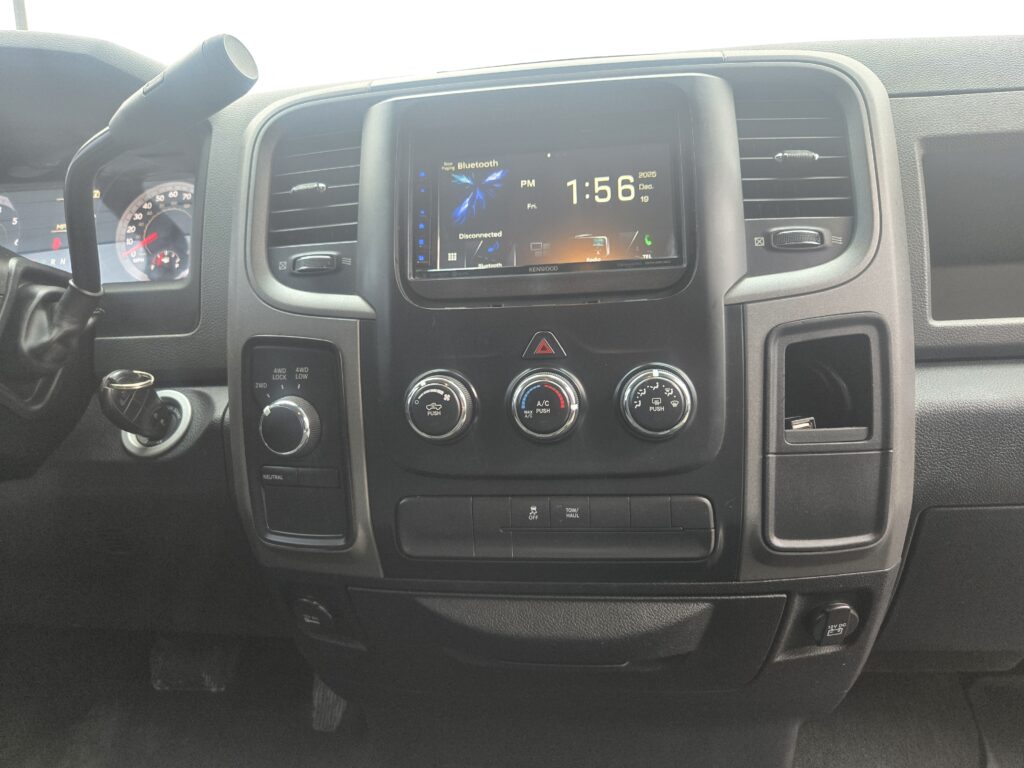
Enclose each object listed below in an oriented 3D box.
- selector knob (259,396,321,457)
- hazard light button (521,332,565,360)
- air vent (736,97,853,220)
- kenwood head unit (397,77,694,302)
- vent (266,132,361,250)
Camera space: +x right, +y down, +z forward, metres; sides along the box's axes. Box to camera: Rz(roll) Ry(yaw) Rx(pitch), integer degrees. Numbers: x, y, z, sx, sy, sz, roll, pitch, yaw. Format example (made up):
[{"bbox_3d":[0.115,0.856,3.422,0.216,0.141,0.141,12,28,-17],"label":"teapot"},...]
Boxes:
[{"bbox_3d":[-0.146,0.028,0.447,0.038,0.038,0.020,-1,-2,12],"label":"selector knob"},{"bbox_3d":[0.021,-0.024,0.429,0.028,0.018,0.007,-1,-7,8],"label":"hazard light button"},{"bbox_3d":[0.180,-0.144,0.440,0.067,0.082,0.028,-1,-13,8],"label":"air vent"},{"bbox_3d":[0.023,-0.128,0.449,0.188,0.136,0.030,-1,-12,8],"label":"kenwood head unit"},{"bbox_3d":[-0.137,-0.137,0.480,0.067,0.083,0.028,-1,-13,8],"label":"vent"}]

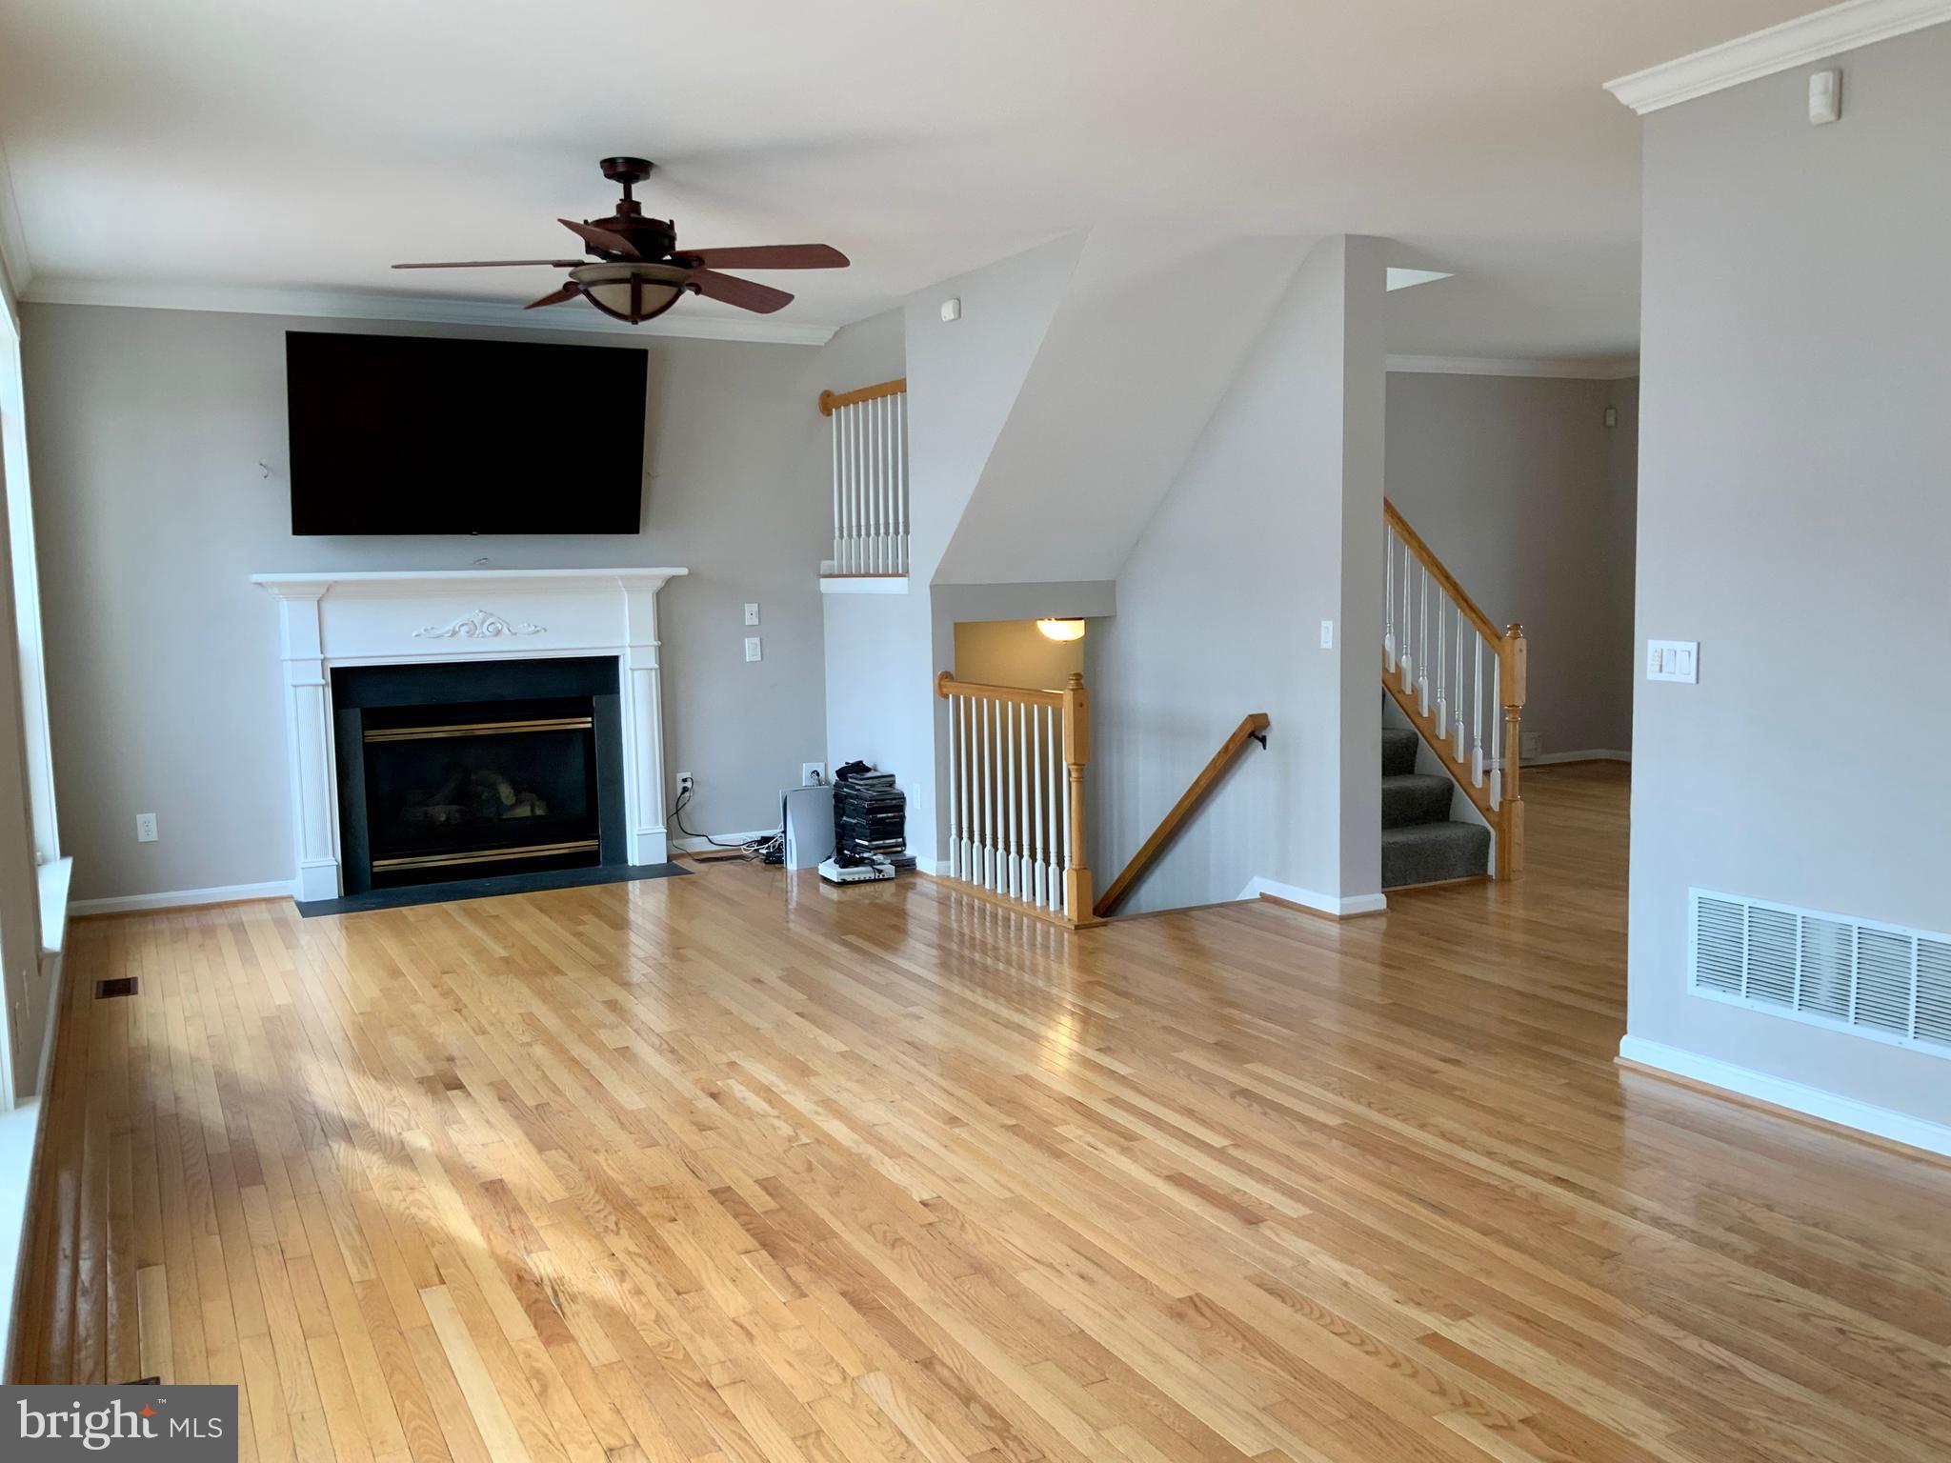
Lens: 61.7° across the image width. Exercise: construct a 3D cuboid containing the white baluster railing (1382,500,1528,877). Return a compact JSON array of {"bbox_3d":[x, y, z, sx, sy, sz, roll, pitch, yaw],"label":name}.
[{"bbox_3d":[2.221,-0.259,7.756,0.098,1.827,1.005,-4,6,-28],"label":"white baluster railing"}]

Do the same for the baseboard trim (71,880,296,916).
[{"bbox_3d":[-3.572,0.759,7.388,0.941,0.079,0.021,-4,6,-28],"label":"baseboard trim"}]

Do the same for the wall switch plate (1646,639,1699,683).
[{"bbox_3d":[1.897,-0.190,4.457,0.008,0.114,0.160,-4,6,-28],"label":"wall switch plate"}]

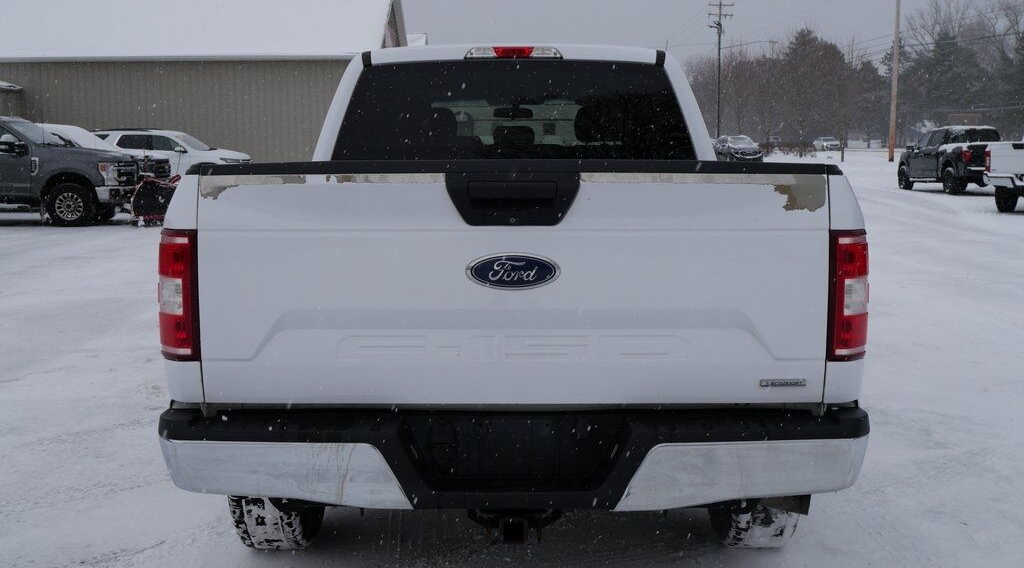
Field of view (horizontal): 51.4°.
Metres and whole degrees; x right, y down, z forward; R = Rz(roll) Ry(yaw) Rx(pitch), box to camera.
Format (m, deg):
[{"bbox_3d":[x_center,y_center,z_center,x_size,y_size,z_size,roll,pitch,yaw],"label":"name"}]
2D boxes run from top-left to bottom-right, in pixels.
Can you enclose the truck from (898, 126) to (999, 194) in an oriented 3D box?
[{"bbox_3d":[13.764,-3.823,32.548,2.100,1.960,5.850,0,8,1],"label":"truck"}]

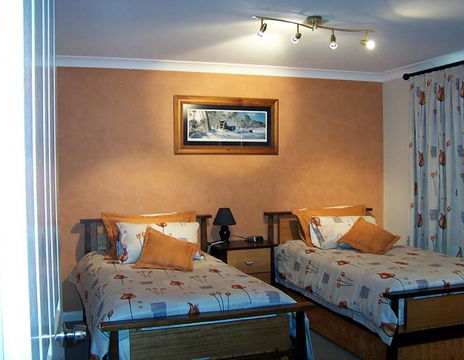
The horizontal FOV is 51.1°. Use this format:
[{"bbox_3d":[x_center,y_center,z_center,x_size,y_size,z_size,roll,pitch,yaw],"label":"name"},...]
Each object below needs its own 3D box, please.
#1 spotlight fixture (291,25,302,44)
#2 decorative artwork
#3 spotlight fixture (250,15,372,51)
[{"bbox_3d":[0.427,-0.955,3.190,0.080,0.125,0.095,-1,2,-21],"label":"spotlight fixture"},{"bbox_3d":[-0.035,-0.528,4.785,1.070,0.565,0.035,-1,2,-16],"label":"decorative artwork"},{"bbox_3d":[0.556,-0.985,3.190,0.890,0.200,0.150,-1,2,-20],"label":"spotlight fixture"}]

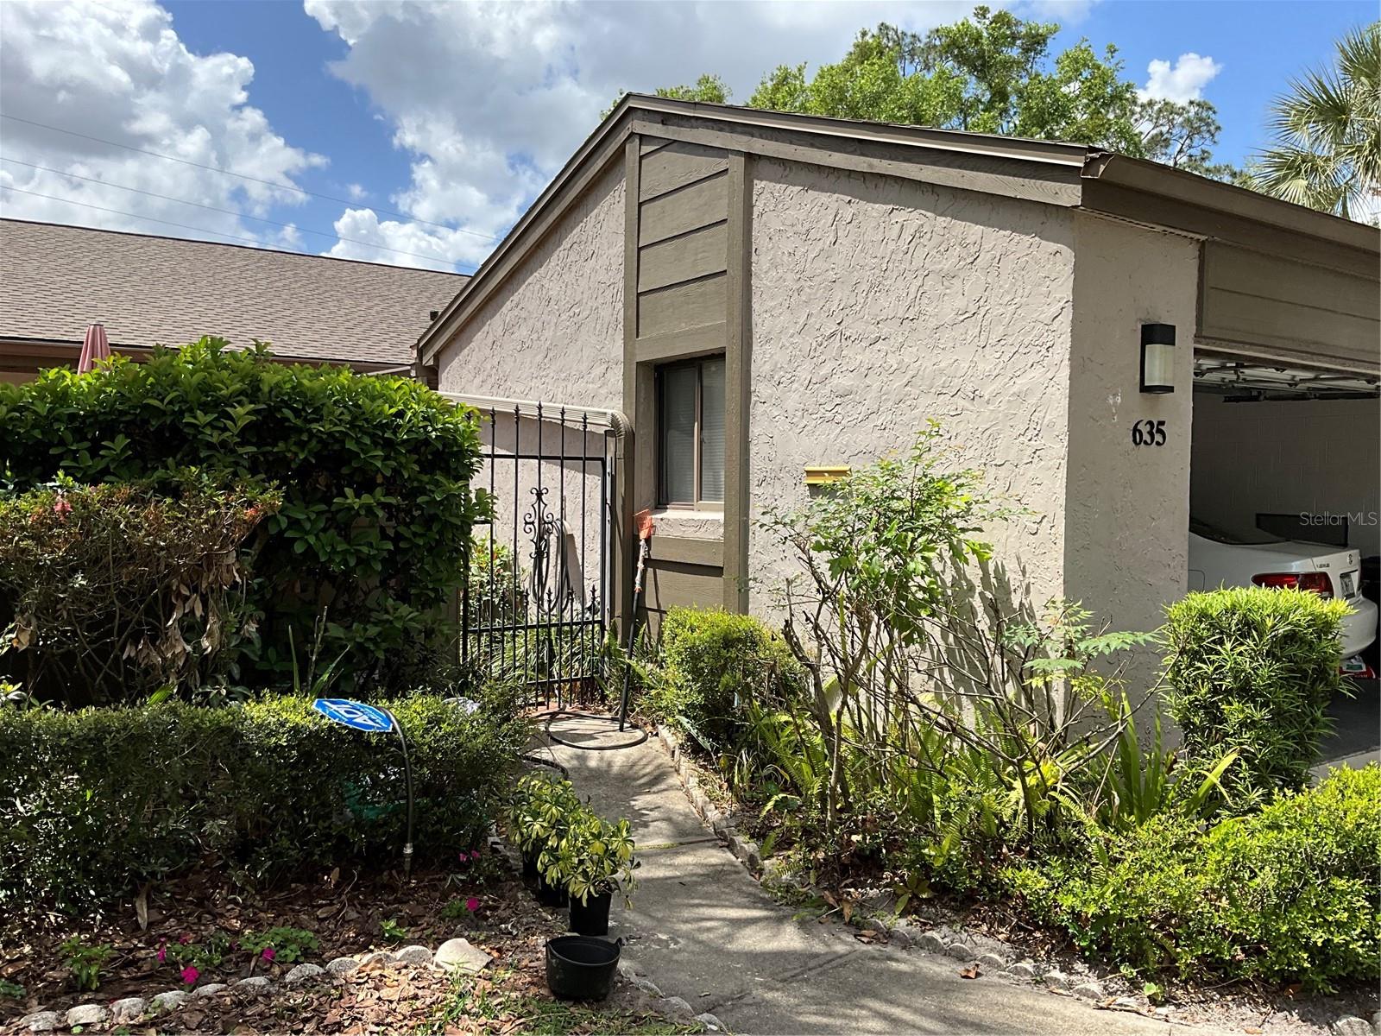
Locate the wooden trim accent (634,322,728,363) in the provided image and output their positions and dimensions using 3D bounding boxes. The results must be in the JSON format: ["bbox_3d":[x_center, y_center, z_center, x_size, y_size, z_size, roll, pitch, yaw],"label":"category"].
[{"bbox_3d":[-0.052,-1.090,7.217,0.050,0.152,1.009,0,1,-34],"label":"wooden trim accent"}]

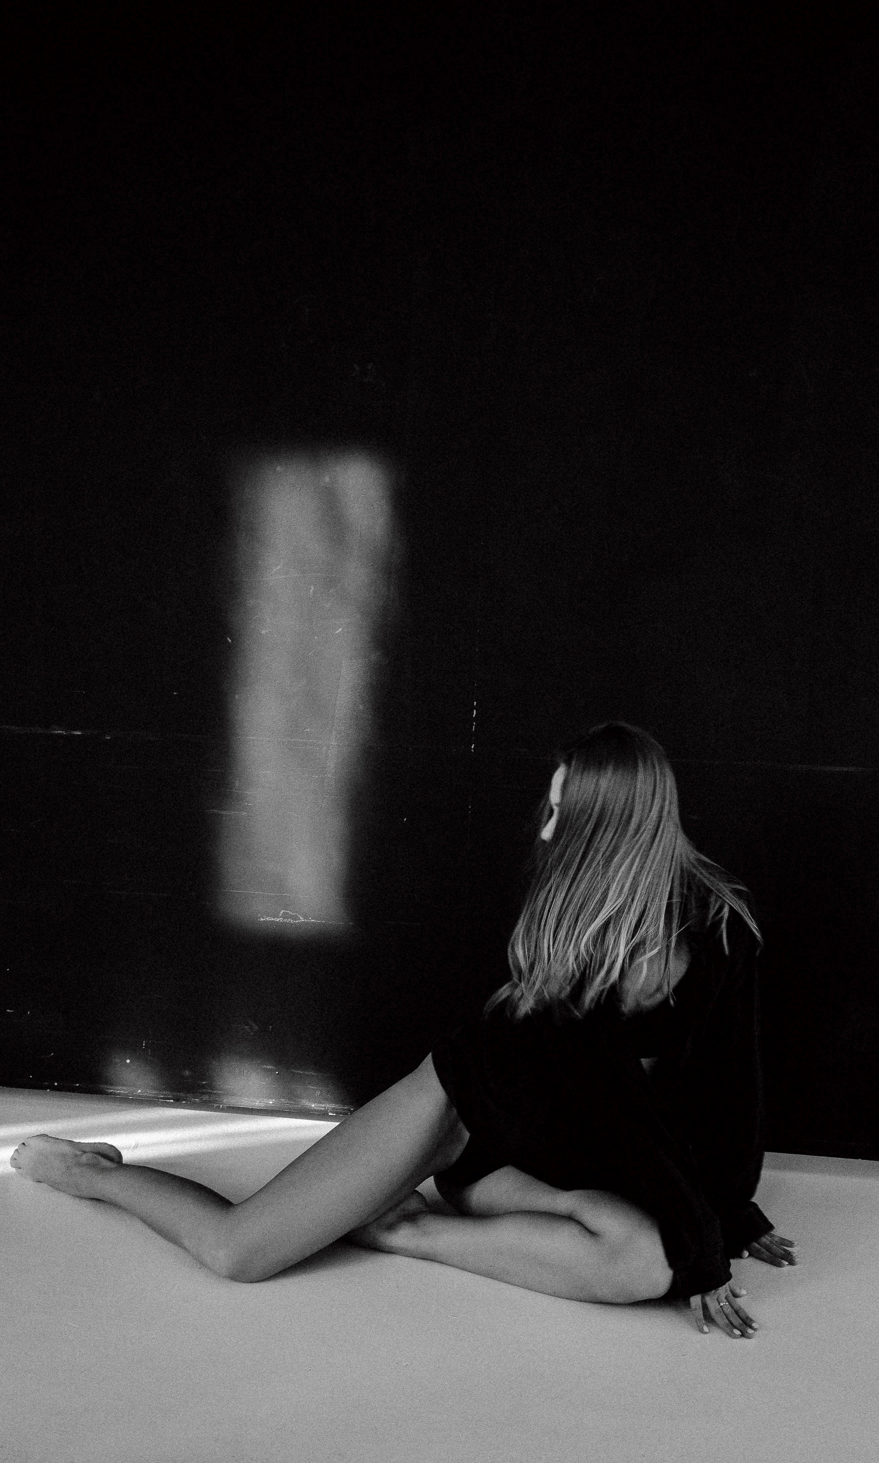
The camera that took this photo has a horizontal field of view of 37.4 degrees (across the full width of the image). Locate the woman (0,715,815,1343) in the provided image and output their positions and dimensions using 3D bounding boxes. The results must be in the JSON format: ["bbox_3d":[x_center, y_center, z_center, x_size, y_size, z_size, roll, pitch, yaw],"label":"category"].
[{"bbox_3d":[-0.050,0.380,1.970,1.193,0.810,0.697,2,1,-12],"label":"woman"}]

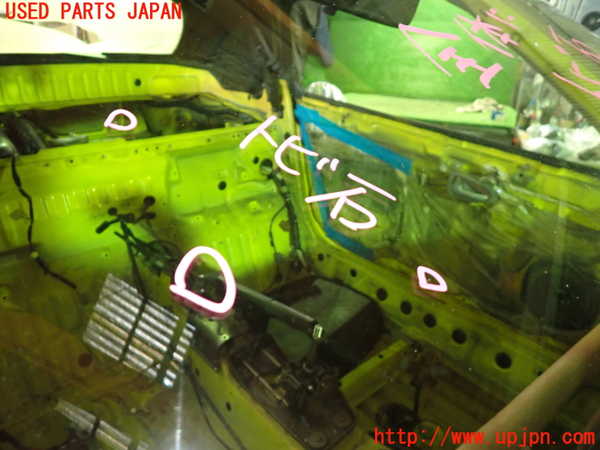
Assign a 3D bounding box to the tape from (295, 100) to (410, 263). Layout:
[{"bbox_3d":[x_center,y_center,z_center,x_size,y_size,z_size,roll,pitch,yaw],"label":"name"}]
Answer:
[{"bbox_3d":[0.145,-0.120,1.305,0.040,0.435,0.480,-19,28,-32],"label":"tape"}]

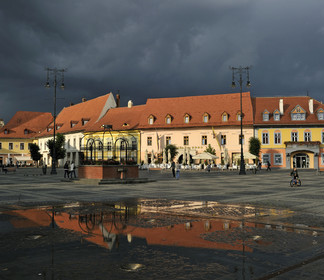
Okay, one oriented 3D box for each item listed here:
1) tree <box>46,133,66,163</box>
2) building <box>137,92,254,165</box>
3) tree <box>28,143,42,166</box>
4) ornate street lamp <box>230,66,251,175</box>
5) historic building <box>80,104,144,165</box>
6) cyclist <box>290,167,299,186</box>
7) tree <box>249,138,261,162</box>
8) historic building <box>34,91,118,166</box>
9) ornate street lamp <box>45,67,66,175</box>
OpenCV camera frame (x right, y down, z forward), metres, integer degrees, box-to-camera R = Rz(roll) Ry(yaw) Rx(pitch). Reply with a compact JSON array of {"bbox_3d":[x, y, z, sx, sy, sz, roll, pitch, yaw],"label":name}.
[{"bbox_3d":[-22.222,2.275,77.996,4.300,7.600,4.300,0,-3,0],"label":"tree"},{"bbox_3d":[9.909,-2.046,93.623,27.090,17.900,15.000,-1,-3,21],"label":"building"},{"bbox_3d":[-31.854,3.832,93.934,3.600,6.400,3.600,0,-3,0],"label":"tree"},{"bbox_3d":[9.690,-2.263,45.702,2.500,13.100,0.800,0,-3,0],"label":"ornate street lamp"},{"bbox_3d":[-9.965,-0.765,101.183,17.200,16.200,13.000,-2,-4,28],"label":"historic building"},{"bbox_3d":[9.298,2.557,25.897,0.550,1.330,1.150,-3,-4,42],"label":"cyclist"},{"bbox_3d":[18.167,2.511,72.975,2.400,6.500,2.400,0,-3,0],"label":"tree"},{"bbox_3d":[-24.476,-1.875,116.037,16.000,20.400,31.600,3,-4,-40],"label":"historic building"},{"bbox_3d":[-13.434,-2.377,47.211,2.500,13.500,0.800,0,-3,-8],"label":"ornate street lamp"}]

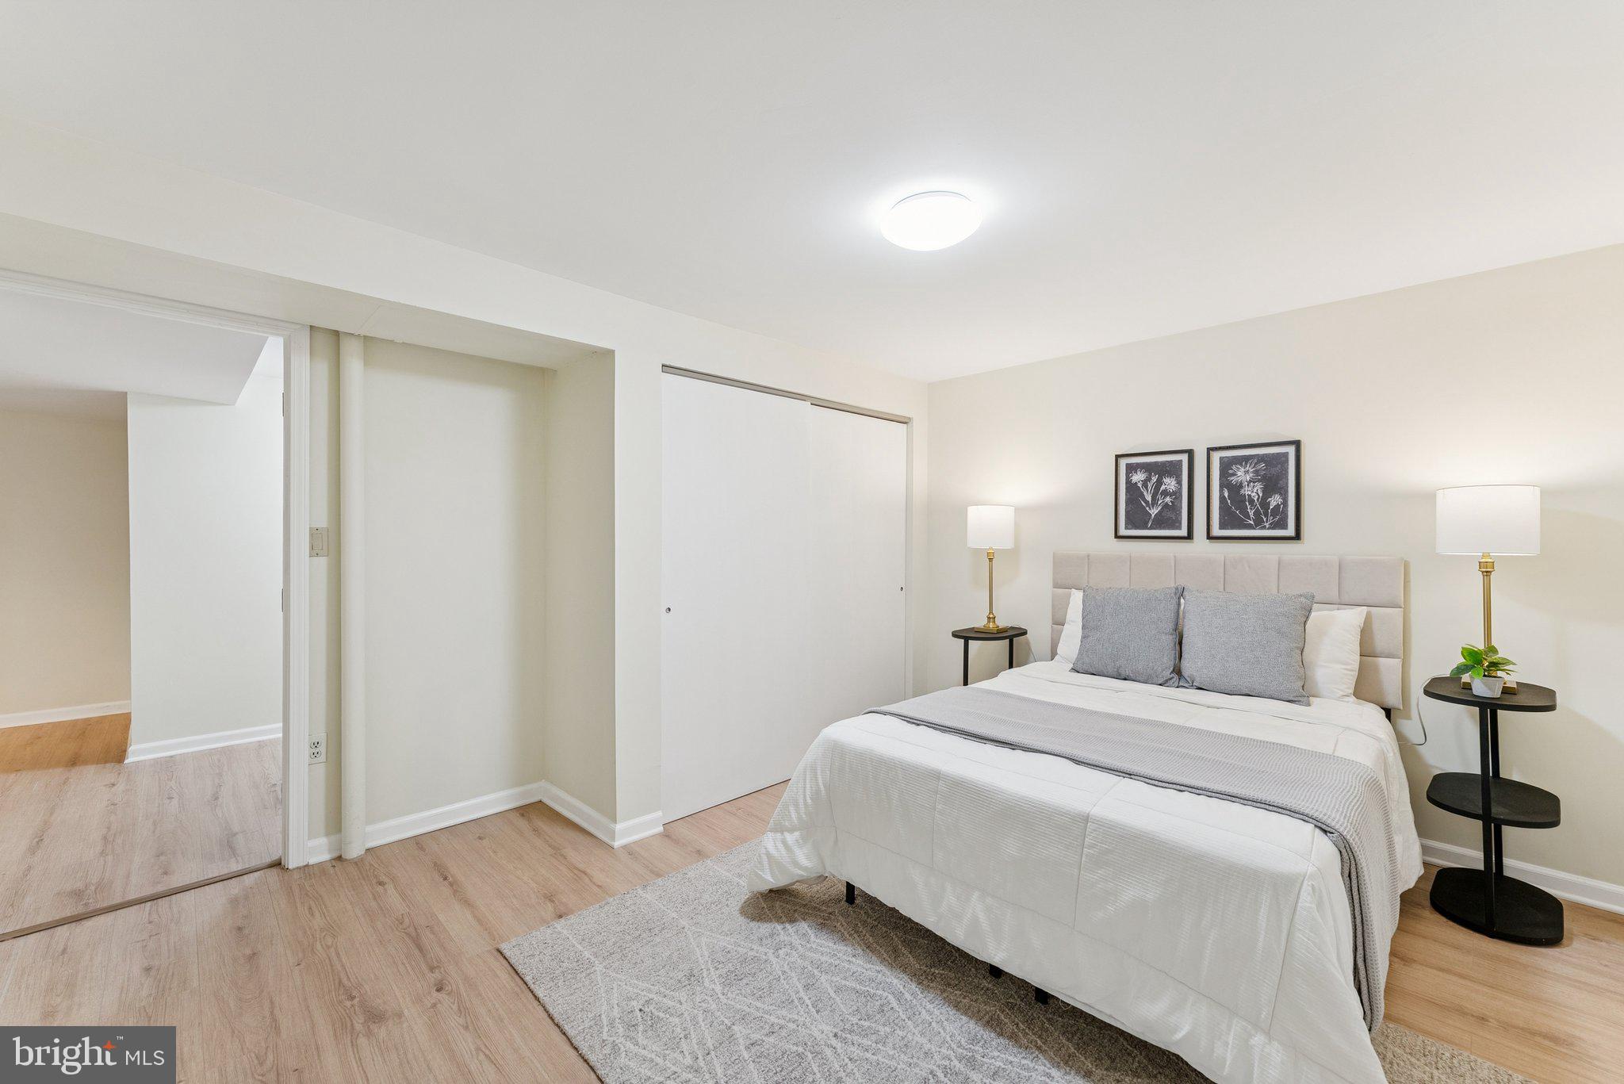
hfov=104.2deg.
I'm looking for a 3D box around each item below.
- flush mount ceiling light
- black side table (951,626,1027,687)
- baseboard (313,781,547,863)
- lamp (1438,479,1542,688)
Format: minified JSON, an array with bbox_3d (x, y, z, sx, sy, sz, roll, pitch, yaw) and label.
[{"bbox_3d":[0.376,-0.986,1.999,0.310,0.070,0.310,0,0,0],"label":"flush mount ceiling light"},{"bbox_3d":[1.008,0.875,3.502,0.490,0.755,0.315,0,1,-45],"label":"black side table"},{"bbox_3d":[-1.640,1.207,2.763,0.887,0.095,0.015,0,1,-42],"label":"baseboard"},{"bbox_3d":[2.373,0.163,2.224,0.250,0.700,0.250,0,1,-45],"label":"lamp"}]

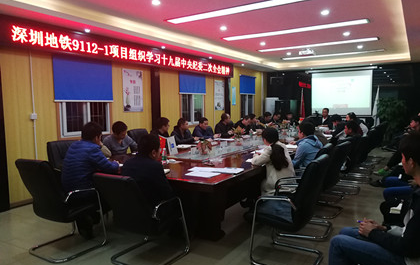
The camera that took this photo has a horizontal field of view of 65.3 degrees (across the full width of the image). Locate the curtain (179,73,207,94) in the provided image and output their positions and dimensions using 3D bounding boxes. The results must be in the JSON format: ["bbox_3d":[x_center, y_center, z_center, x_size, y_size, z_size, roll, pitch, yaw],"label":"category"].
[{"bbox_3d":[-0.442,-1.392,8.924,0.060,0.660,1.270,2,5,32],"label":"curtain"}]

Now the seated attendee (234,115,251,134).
[{"bbox_3d":[0.942,0.137,9.137,0.770,1.210,0.540,1,5,22],"label":"seated attendee"}]

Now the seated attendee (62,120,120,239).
[{"bbox_3d":[-1.330,0.546,3.707,0.570,1.320,0.820,2,5,32],"label":"seated attendee"}]

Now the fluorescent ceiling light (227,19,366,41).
[{"bbox_3d":[1.676,-2.133,6.897,3.020,0.080,0.330,2,5,32],"label":"fluorescent ceiling light"}]

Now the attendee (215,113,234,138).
[{"bbox_3d":[0.474,0.156,8.485,0.750,1.290,0.540,0,5,14],"label":"attendee"}]

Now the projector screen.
[{"bbox_3d":[4.746,-1.407,11.878,2.050,1.600,0.070,2,5,32],"label":"projector screen"}]

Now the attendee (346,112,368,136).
[{"bbox_3d":[3.636,0.119,8.387,0.750,1.270,0.520,2,5,32],"label":"attendee"}]

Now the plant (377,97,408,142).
[{"bbox_3d":[5.916,-0.288,10.589,0.860,1.660,0.860,2,5,32],"label":"plant"}]

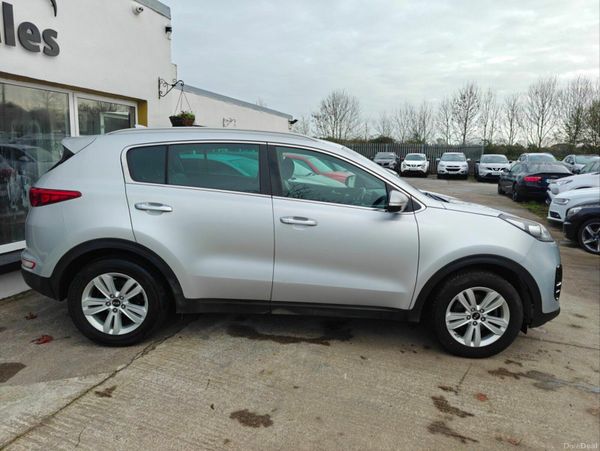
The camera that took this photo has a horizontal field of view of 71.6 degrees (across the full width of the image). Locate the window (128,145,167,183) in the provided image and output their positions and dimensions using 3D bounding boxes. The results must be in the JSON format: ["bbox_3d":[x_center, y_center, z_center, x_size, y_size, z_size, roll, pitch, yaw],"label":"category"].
[{"bbox_3d":[-1.091,-0.434,2.959,0.290,0.270,0.050,2,-4,-1],"label":"window"}]

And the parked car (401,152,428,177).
[{"bbox_3d":[7.955,-4.143,28.545,1.765,1.565,4.135,5,11,17],"label":"parked car"}]

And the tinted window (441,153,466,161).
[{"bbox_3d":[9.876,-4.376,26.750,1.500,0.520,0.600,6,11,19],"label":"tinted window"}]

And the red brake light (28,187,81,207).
[{"bbox_3d":[-1.794,-0.203,3.040,0.460,0.150,0.280,2,10,-1],"label":"red brake light"}]

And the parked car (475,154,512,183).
[{"bbox_3d":[12.292,-3.705,26.500,1.820,1.600,4.380,6,11,19],"label":"parked car"}]

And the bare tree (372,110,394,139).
[{"bbox_3d":[11.139,-11.955,56.721,2.964,7.194,2.964,2,10,0],"label":"bare tree"}]

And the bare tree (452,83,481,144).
[{"bbox_3d":[17.970,-10.429,44.682,2.940,9.440,2.940,6,11,16],"label":"bare tree"}]

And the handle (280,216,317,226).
[{"bbox_3d":[-0.005,-0.029,2.921,0.250,0.055,0.050,2,11,-1],"label":"handle"}]

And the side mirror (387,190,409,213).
[{"bbox_3d":[0.671,-0.167,2.877,0.130,0.150,0.210,2,11,-1],"label":"side mirror"}]

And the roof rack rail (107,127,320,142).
[{"bbox_3d":[-0.649,-0.682,3.103,1.590,0.085,0.060,2,11,-1],"label":"roof rack rail"}]

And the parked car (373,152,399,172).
[{"bbox_3d":[6.392,-4.647,30.930,1.830,1.620,4.400,5,11,16],"label":"parked car"}]

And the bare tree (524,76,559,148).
[{"bbox_3d":[24.922,-10.043,42.683,3.410,10.000,3.410,6,11,16],"label":"bare tree"}]

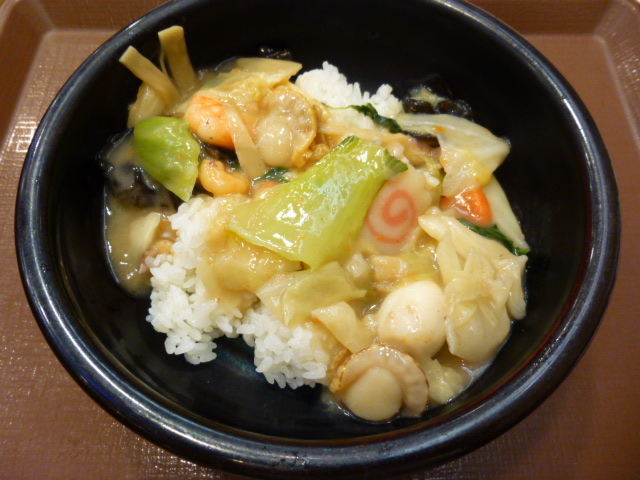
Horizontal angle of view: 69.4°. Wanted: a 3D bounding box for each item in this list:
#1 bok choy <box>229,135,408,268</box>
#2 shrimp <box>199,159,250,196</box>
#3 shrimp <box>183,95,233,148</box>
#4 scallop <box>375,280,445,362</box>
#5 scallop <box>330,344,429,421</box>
[{"bbox_3d":[0.000,-0.016,0.181,0.038,0.017,0.058,39,71,17],"label":"bok choy"},{"bbox_3d":[-0.041,-0.026,0.199,0.020,0.012,0.015,23,67,11],"label":"shrimp"},{"bbox_3d":[-0.049,-0.053,0.206,0.021,0.017,0.024,-23,67,-10],"label":"shrimp"},{"bbox_3d":[0.033,0.029,0.168,0.024,0.022,0.026,0,65,0],"label":"scallop"},{"bbox_3d":[0.021,0.050,0.161,0.032,0.015,0.027,4,65,2],"label":"scallop"}]

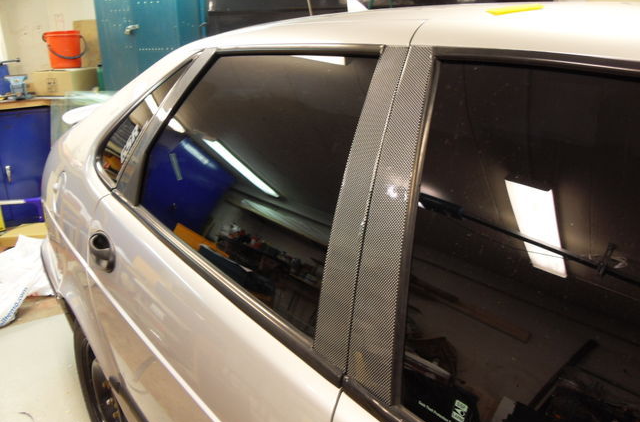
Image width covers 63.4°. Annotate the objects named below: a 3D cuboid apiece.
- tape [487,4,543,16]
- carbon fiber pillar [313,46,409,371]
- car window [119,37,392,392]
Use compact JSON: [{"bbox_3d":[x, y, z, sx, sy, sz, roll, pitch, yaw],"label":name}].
[{"bbox_3d":[0.324,-0.336,0.862,0.085,0.008,0.060,-6,25,4],"label":"tape"},{"bbox_3d":[0.052,-0.022,0.715,0.075,0.466,0.035,2,-15,46],"label":"carbon fiber pillar"},{"bbox_3d":[-0.164,-0.116,0.980,0.055,0.446,0.909,23,0,-42],"label":"car window"}]

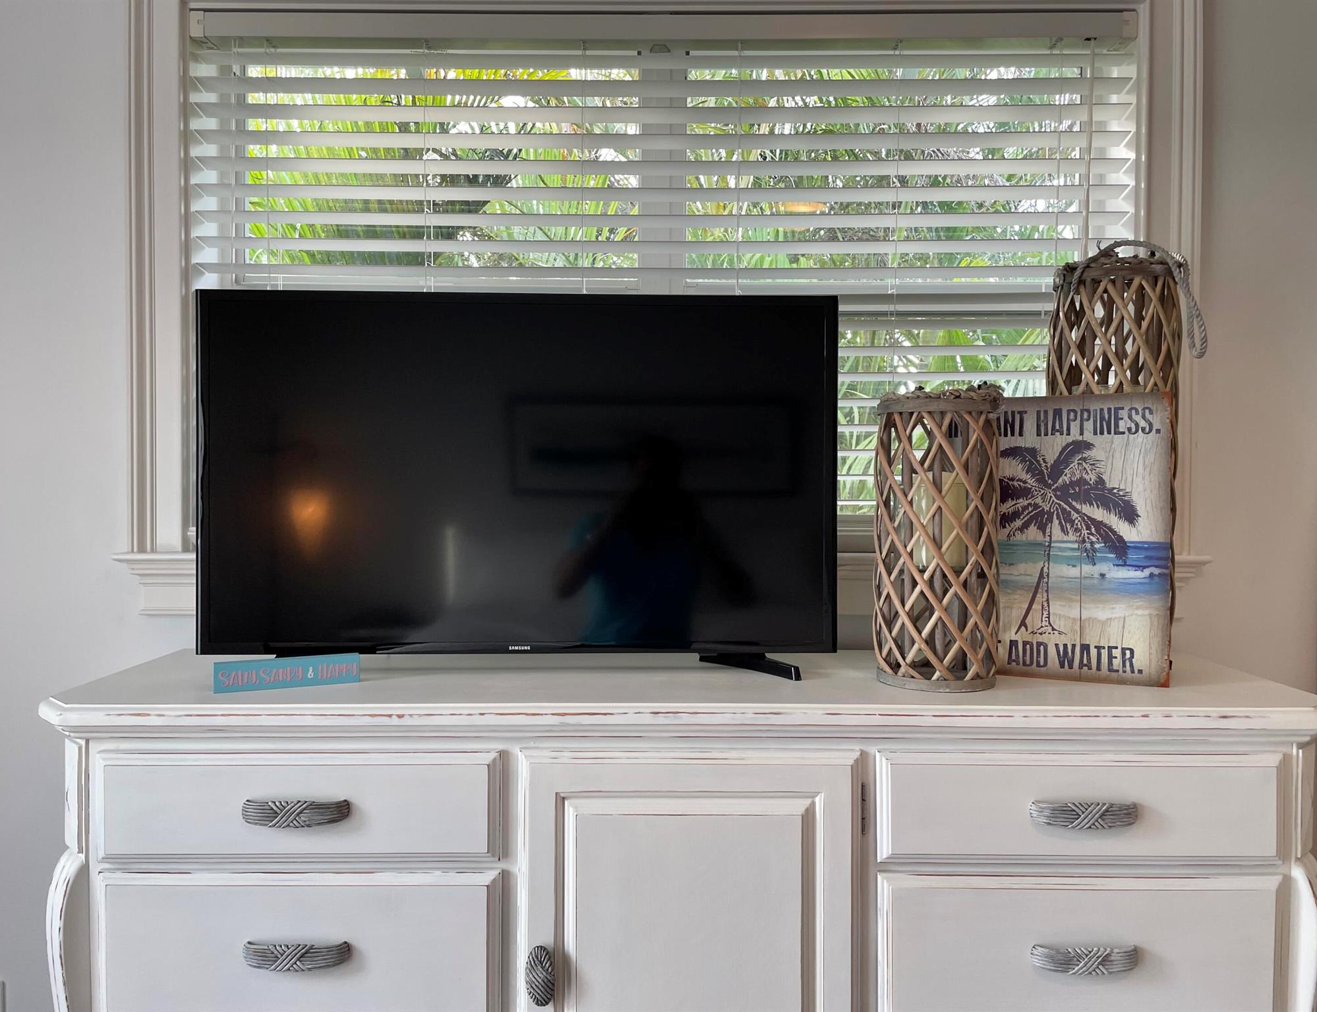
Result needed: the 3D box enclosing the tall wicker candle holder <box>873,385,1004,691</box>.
[{"bbox_3d":[0.386,0.044,1.395,0.178,0.395,0.175,0,1,0],"label":"tall wicker candle holder"}]

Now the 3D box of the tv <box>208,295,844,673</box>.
[{"bbox_3d":[-0.201,-0.036,1.490,0.930,0.546,0.185,0,1,-2],"label":"tv"}]

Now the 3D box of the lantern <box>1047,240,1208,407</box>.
[{"bbox_3d":[0.676,-0.060,1.489,0.210,0.600,0.200,0,1,0],"label":"lantern"}]

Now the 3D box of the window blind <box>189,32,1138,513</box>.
[{"bbox_3d":[0.010,-0.381,1.692,1.546,0.844,0.056,0,1,0],"label":"window blind"}]

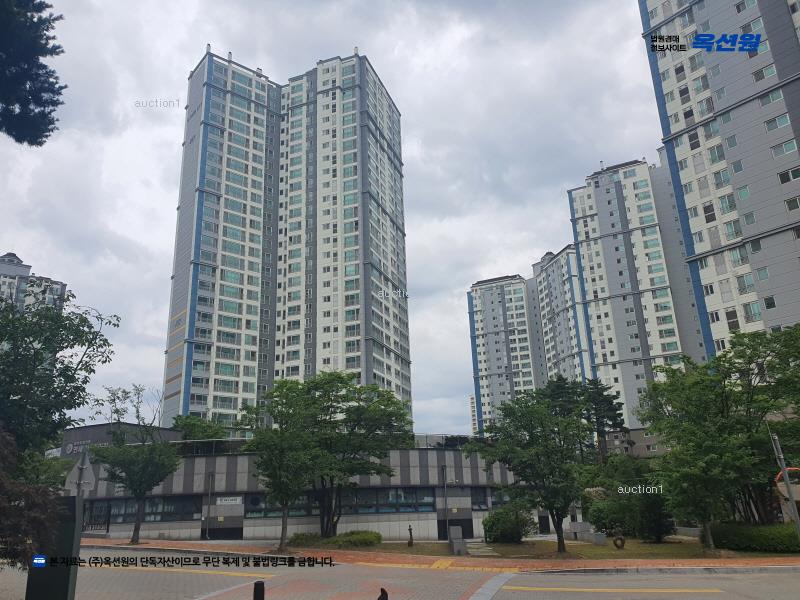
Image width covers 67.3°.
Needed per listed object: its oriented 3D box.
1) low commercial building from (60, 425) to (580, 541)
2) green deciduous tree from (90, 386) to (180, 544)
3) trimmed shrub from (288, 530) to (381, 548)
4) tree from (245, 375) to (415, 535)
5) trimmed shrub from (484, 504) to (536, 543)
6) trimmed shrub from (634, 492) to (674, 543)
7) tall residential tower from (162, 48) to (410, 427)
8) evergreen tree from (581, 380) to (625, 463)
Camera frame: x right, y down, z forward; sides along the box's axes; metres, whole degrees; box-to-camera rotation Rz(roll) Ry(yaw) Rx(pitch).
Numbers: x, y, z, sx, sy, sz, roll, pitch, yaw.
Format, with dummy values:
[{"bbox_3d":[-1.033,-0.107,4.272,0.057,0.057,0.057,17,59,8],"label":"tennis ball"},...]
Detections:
[{"bbox_3d":[-4.262,13.264,42.225,34.500,7.000,6.000,0,-18,-8],"label":"low commercial building"},{"bbox_3d":[-15.426,9.472,34.982,5.300,8.900,5.000,-2,-18,0],"label":"green deciduous tree"},{"bbox_3d":[-3.385,12.691,31.990,4.900,0.950,1.800,-1,-18,-3],"label":"trimmed shrub"},{"bbox_3d":[-4.038,8.947,34.475,9.500,9.700,8.000,-2,-18,0],"label":"tree"},{"bbox_3d":[6.123,12.697,34.176,3.050,2.250,2.700,-2,-18,0],"label":"trimmed shrub"},{"bbox_3d":[10.820,9.230,25.460,1.800,2.050,1.700,-2,-18,0],"label":"trimmed shrub"},{"bbox_3d":[-20.430,-5.260,119.640,44.000,87.000,27.000,-1,-18,-5],"label":"tall residential tower"},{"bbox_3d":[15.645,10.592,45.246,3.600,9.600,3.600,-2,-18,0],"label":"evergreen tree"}]

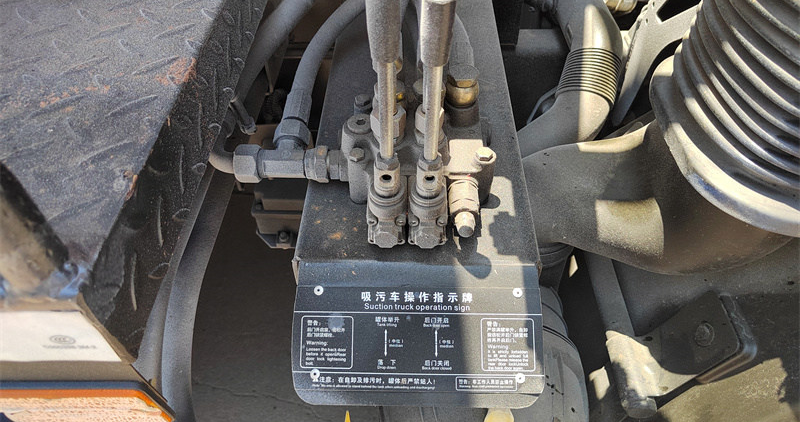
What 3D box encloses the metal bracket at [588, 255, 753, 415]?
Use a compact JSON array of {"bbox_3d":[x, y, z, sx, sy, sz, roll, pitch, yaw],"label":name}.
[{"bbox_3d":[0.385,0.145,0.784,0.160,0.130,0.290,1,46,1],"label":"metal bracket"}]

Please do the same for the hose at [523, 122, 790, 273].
[{"bbox_3d":[0.300,-0.025,0.650,0.310,0.170,0.180,1,46,1],"label":"hose"}]

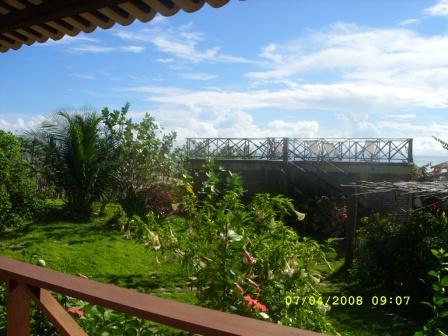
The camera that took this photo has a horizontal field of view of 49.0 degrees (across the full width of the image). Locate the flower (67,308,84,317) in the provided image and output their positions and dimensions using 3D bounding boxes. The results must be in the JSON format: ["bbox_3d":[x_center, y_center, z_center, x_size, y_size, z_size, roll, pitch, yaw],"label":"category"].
[{"bbox_3d":[-0.936,0.911,3.100,0.110,0.055,0.100,0,1,0],"label":"flower"}]

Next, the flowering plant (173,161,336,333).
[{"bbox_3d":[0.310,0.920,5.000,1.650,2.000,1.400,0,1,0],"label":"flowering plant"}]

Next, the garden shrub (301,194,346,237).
[{"bbox_3d":[3.208,1.516,15.700,1.400,1.350,1.250,0,1,0],"label":"garden shrub"}]

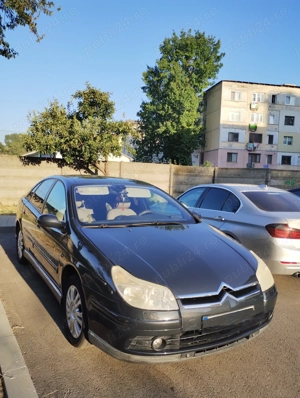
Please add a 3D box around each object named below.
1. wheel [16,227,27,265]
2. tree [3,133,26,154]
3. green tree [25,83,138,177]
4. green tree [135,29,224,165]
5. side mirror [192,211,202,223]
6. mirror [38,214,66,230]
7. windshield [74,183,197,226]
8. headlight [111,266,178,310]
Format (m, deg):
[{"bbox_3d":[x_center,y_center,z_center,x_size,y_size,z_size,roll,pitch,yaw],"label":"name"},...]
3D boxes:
[{"bbox_3d":[-1.986,0.727,5.140,0.210,0.640,0.640,1,5,-31],"label":"wheel"},{"bbox_3d":[-19.890,-6.383,48.247,5.000,7.055,5.000,3,4,0],"label":"tree"},{"bbox_3d":[-2.342,-1.741,11.157,3.800,4.482,3.500,3,4,0],"label":"green tree"},{"bbox_3d":[2.562,-7.614,28.505,7.600,14.429,7.200,3,4,0],"label":"green tree"},{"bbox_3d":[0.601,0.242,4.116,0.250,0.160,0.140,1,5,-31],"label":"side mirror"},{"bbox_3d":[-0.970,0.226,3.157,0.250,0.160,0.140,1,5,-31],"label":"mirror"},{"bbox_3d":[-0.217,0.042,3.692,1.430,0.150,0.977,1,29,-31],"label":"windshield"},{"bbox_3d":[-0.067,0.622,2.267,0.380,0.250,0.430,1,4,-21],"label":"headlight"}]

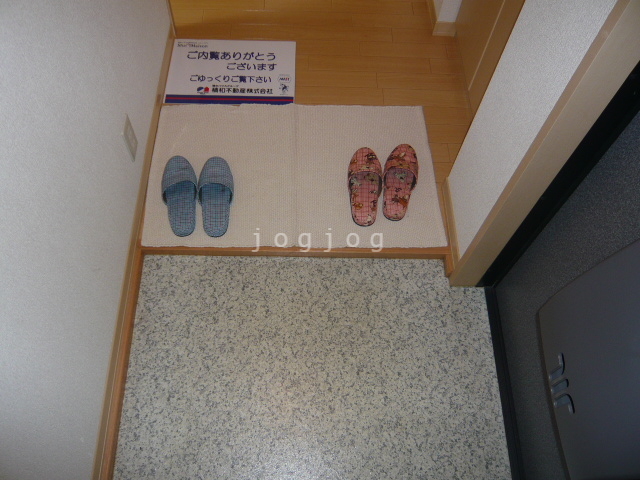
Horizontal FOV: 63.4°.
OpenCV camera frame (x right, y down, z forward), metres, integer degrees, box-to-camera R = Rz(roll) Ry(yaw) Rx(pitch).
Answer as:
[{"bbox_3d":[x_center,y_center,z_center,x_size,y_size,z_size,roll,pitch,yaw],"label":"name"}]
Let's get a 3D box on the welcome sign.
[{"bbox_3d":[-0.286,-0.557,1.690,0.420,0.008,0.298,0,62,-2],"label":"welcome sign"}]

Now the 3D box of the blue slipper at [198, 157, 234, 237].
[{"bbox_3d":[-0.285,-0.129,1.418,0.101,0.065,0.255,-4,62,-4],"label":"blue slipper"}]

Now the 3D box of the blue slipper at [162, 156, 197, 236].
[{"bbox_3d":[-0.384,-0.131,1.415,0.099,0.065,0.259,-7,63,-6],"label":"blue slipper"}]

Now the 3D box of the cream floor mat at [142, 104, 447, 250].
[{"bbox_3d":[-0.071,-0.206,1.527,0.832,0.008,0.520,-1,60,-4],"label":"cream floor mat"}]

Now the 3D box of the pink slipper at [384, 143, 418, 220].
[{"bbox_3d":[0.229,-0.175,1.467,0.099,0.065,0.261,9,62,3],"label":"pink slipper"}]

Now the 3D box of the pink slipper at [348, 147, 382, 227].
[{"bbox_3d":[0.130,-0.161,1.454,0.097,0.065,0.261,3,62,0],"label":"pink slipper"}]

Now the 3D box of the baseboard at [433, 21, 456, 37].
[{"bbox_3d":[0.438,-0.737,1.805,0.079,0.060,0.012,0,62,-2],"label":"baseboard"}]

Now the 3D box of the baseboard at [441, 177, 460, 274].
[{"bbox_3d":[0.365,-0.054,1.416,0.012,0.060,0.271,0,62,-2],"label":"baseboard"}]

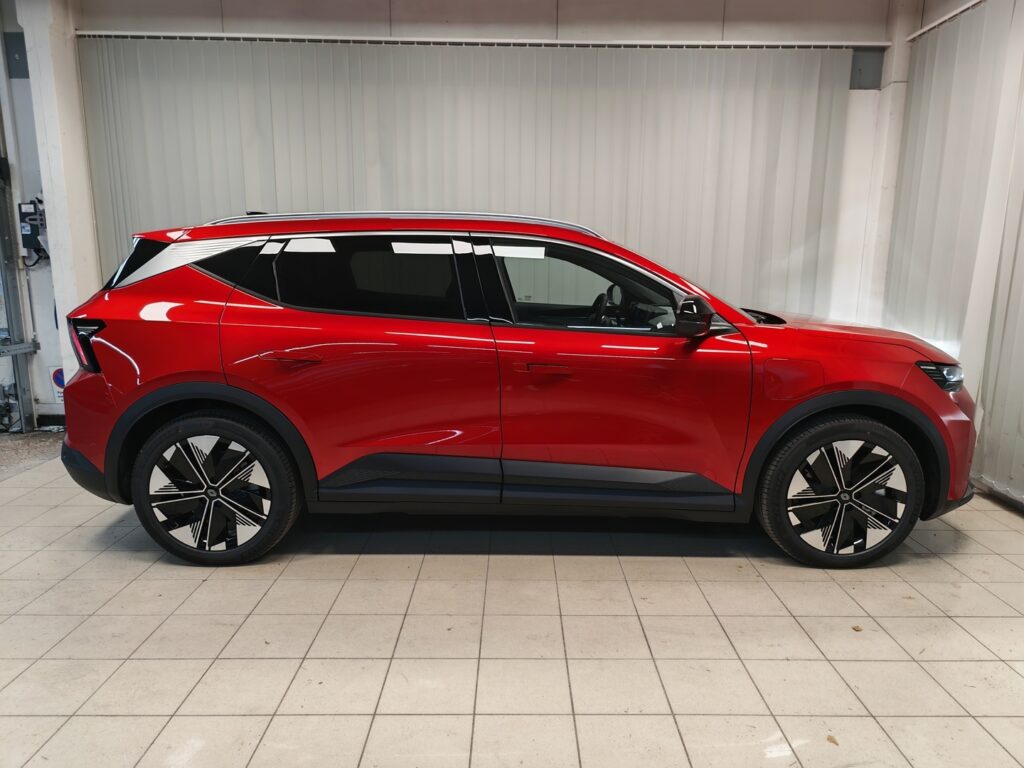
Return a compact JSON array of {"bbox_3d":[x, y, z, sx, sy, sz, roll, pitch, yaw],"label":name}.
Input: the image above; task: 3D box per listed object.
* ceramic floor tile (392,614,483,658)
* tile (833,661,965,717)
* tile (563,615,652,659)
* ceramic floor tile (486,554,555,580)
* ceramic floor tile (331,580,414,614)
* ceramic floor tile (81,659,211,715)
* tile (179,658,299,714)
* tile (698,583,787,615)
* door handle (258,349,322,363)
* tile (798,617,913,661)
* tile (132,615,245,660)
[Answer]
[{"bbox_3d":[-0.263,0.926,2.484,0.298,0.010,0.294,0,10,0],"label":"ceramic floor tile"},{"bbox_3d":[1.228,0.969,2.169,0.295,0.010,0.294,0,10,0],"label":"tile"},{"bbox_3d":[0.337,0.923,2.481,0.298,0.010,0.298,0,9,0],"label":"tile"},{"bbox_3d":[0.038,0.819,3.043,0.295,0.010,0.294,0,10,0],"label":"ceramic floor tile"},{"bbox_3d":[-0.557,0.867,2.751,0.295,0.010,0.294,0,10,0],"label":"ceramic floor tile"},{"bbox_3d":[-1.152,0.963,2.167,0.295,0.010,0.294,0,10,0],"label":"ceramic floor tile"},{"bbox_3d":[-0.863,0.969,2.182,0.298,0.010,0.298,0,9,0],"label":"tile"},{"bbox_3d":[0.930,0.870,2.752,0.295,0.010,0.294,0,10,0],"label":"tile"},{"bbox_3d":[-0.942,-0.121,2.893,0.260,0.055,0.035,0,10,0],"label":"door handle"},{"bbox_3d":[1.242,0.931,2.486,0.298,0.010,0.294,0,10,0],"label":"tile"},{"bbox_3d":[-1.166,0.922,2.482,0.298,0.010,0.294,0,10,0],"label":"tile"}]

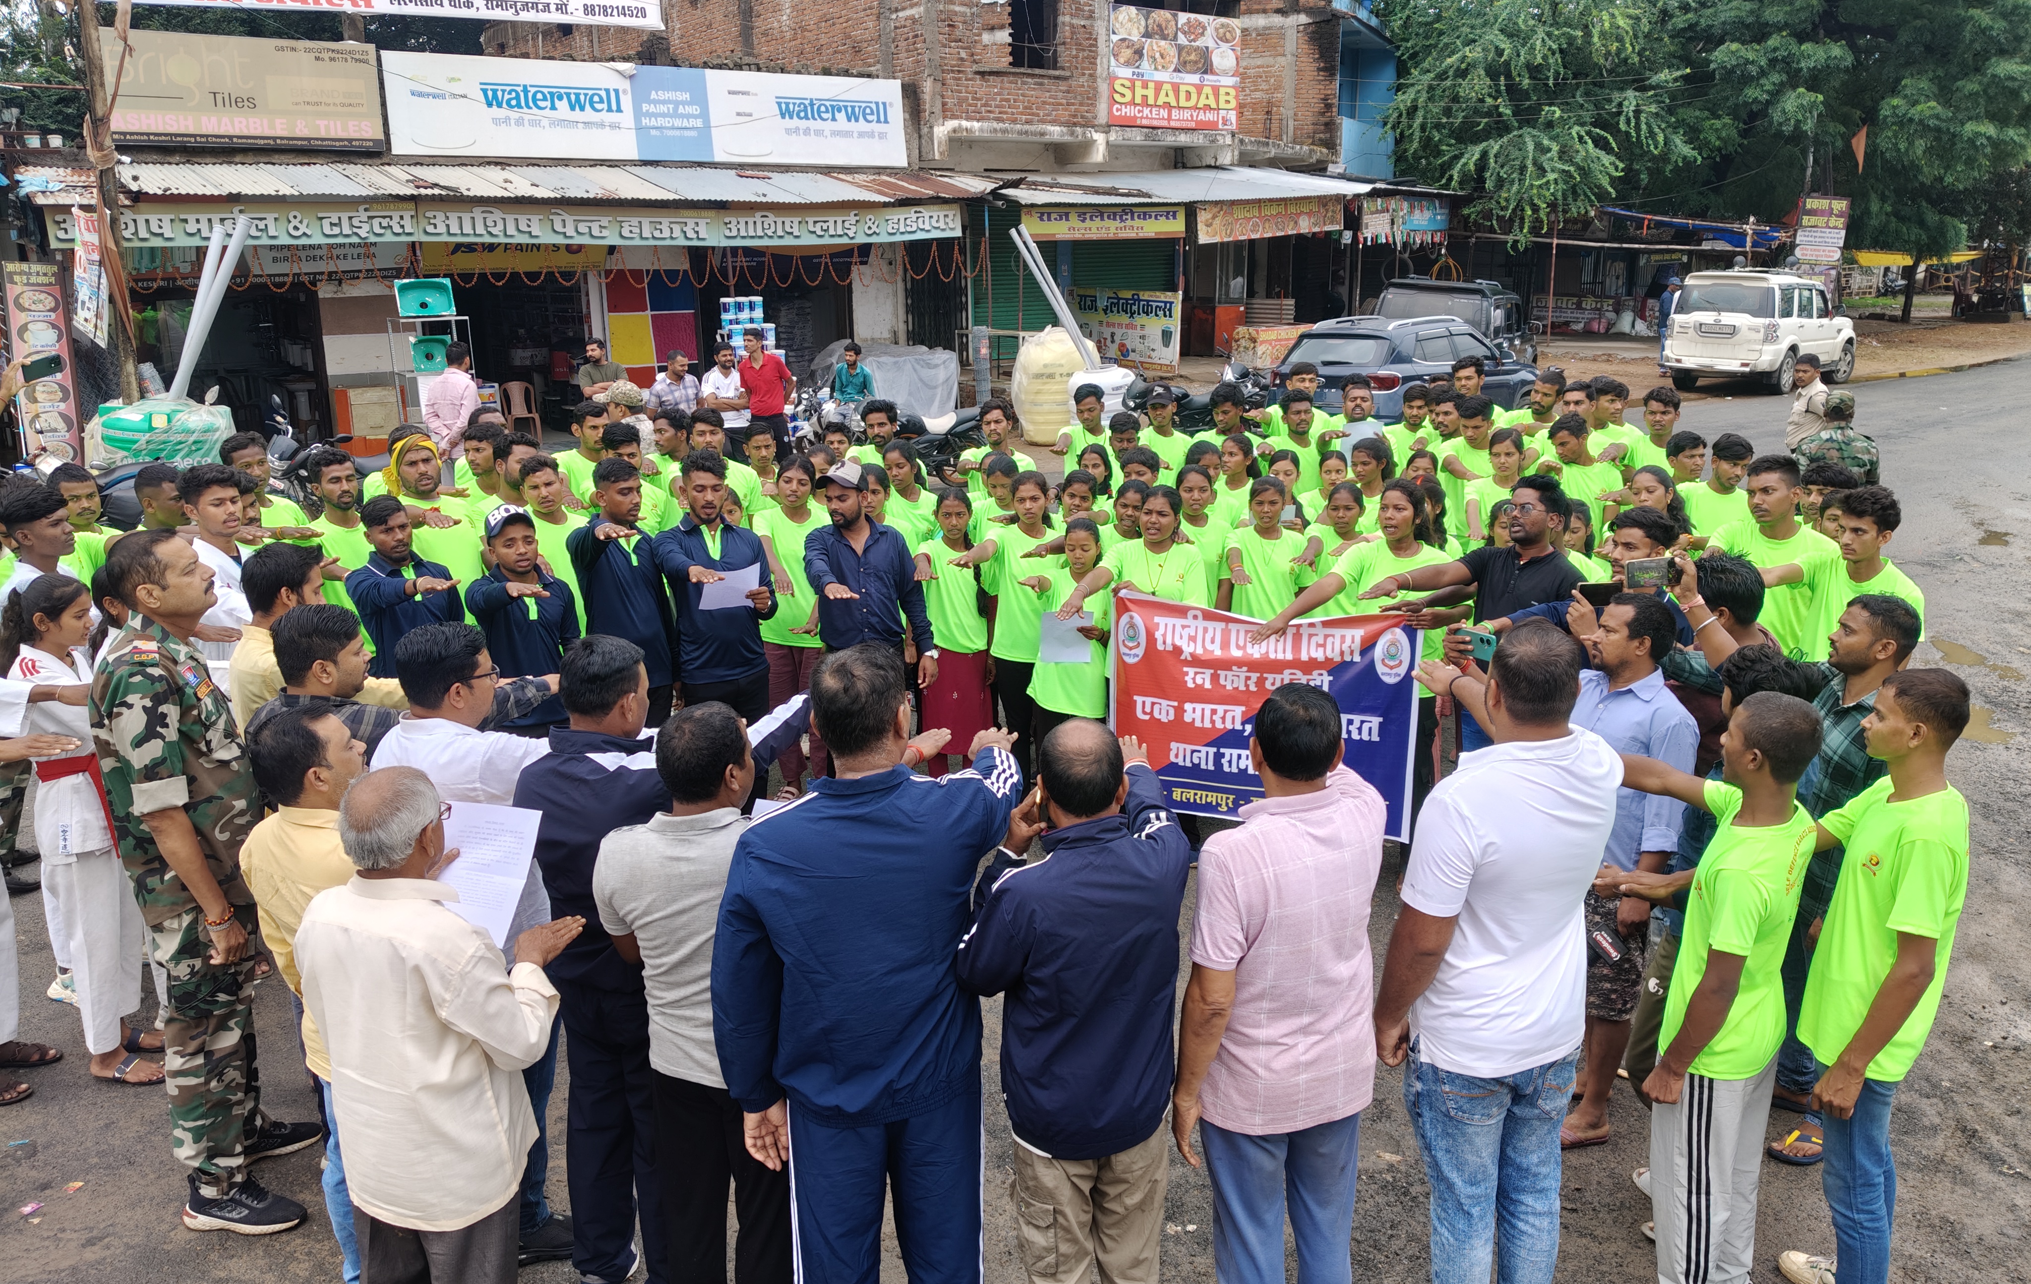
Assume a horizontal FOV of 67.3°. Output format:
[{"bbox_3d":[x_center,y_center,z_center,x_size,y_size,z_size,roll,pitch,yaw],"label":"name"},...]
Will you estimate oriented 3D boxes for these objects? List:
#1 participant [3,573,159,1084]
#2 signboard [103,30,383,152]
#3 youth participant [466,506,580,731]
[{"bbox_3d":[-2.726,0.598,4.584,0.580,1.550,0.460,1,16,5],"label":"participant"},{"bbox_3d":[-8.543,-6.114,17.017,2.880,1.200,0.100,-12,19,-35],"label":"signboard"},{"bbox_3d":[-1.690,0.352,5.348,0.500,1.625,0.630,-6,17,-23],"label":"youth participant"}]

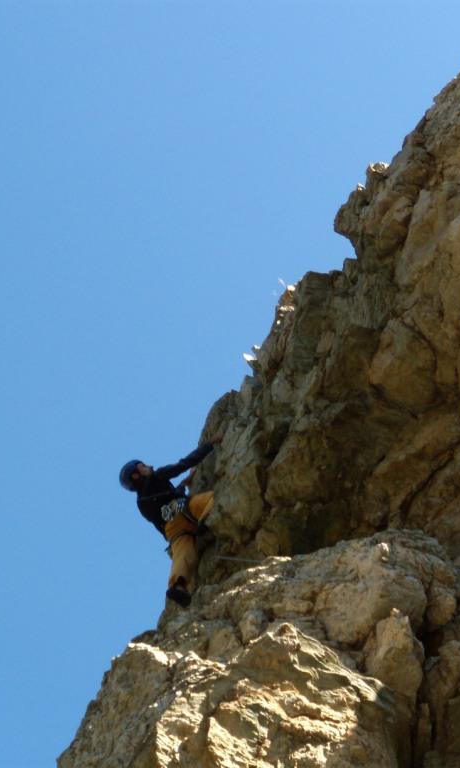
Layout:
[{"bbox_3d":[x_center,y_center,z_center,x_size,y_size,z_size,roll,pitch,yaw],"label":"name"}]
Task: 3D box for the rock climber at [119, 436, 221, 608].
[{"bbox_3d":[-0.571,1.298,16.200,0.900,1.750,0.620,10,-32,-15],"label":"rock climber"}]

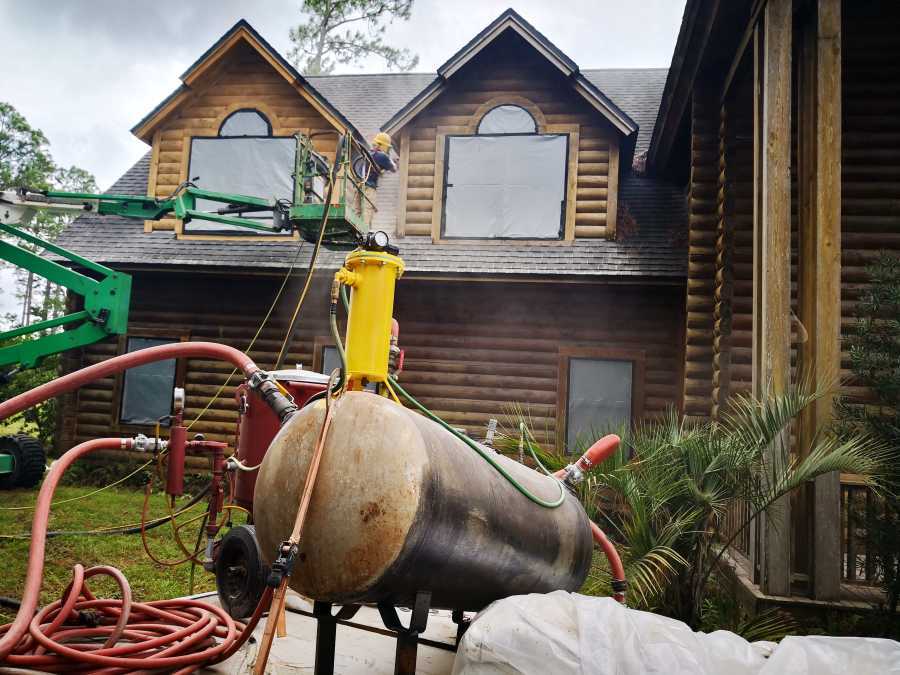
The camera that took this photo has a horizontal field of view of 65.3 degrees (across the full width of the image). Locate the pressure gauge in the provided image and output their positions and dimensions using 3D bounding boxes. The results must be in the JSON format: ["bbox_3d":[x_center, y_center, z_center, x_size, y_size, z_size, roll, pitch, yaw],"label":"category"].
[{"bbox_3d":[-0.234,-0.330,2.360,0.056,0.058,0.033,7,-6,-37],"label":"pressure gauge"}]

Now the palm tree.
[{"bbox_3d":[1.648,1.218,4.750,2.500,1.800,2.200,3,-5,0],"label":"palm tree"}]

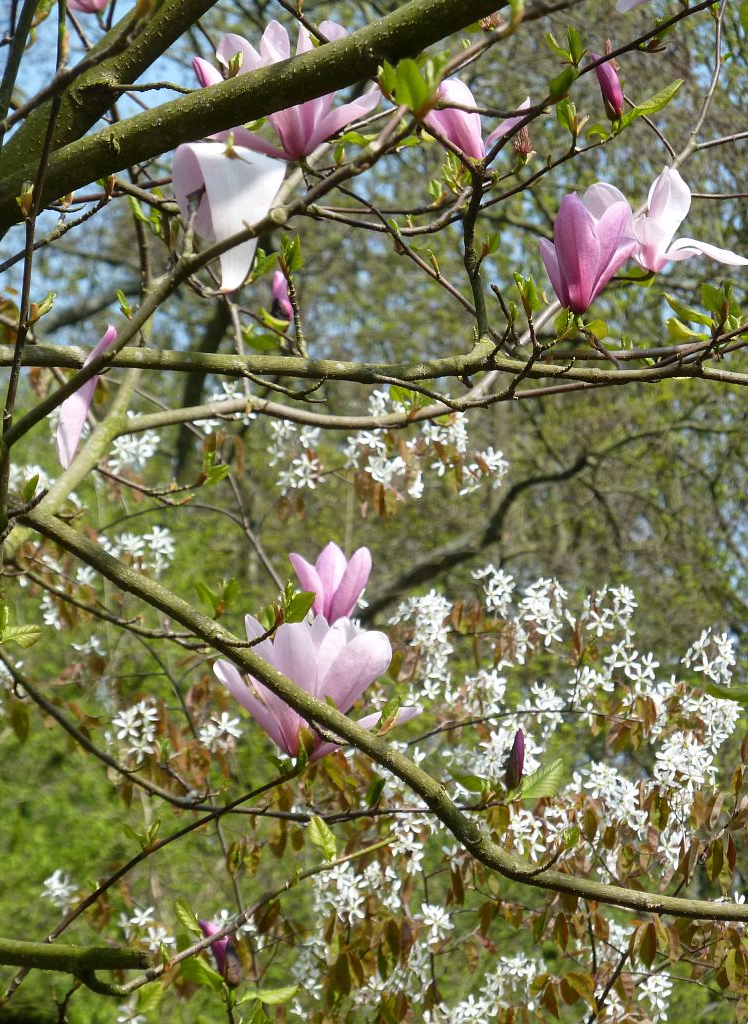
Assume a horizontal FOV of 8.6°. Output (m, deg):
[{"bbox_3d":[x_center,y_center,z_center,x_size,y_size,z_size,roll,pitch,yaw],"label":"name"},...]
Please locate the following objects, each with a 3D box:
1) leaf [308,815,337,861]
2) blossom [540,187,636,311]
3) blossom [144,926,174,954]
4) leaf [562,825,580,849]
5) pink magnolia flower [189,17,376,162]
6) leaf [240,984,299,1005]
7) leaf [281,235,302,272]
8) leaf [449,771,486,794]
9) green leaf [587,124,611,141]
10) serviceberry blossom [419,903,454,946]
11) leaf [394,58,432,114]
[{"bbox_3d":[-0.044,0.277,4.250,0.019,0.039,0.014,-15,0,0],"label":"leaf"},{"bbox_3d":[0.176,-0.217,4.150,0.078,0.105,0.076,0,-6,0],"label":"blossom"},{"bbox_3d":[-0.214,0.428,5.000,0.030,0.026,0.020,0,-5,0],"label":"blossom"},{"bbox_3d":[0.156,0.256,3.950,0.014,0.019,0.010,0,-5,0],"label":"leaf"},{"bbox_3d":[-0.072,-0.342,4.050,0.151,0.113,0.135,0,-5,0],"label":"pink magnolia flower"},{"bbox_3d":[-0.087,0.401,4.150,0.048,0.017,0.009,-13,-42,11],"label":"leaf"},{"bbox_3d":[-0.070,-0.220,4.250,0.017,0.032,0.015,0,-6,0],"label":"leaf"},{"bbox_3d":[0.077,0.221,4.100,0.030,0.015,0.007,25,-36,11],"label":"leaf"},{"bbox_3d":[0.186,-0.315,4.150,0.020,0.013,0.015,0,-6,0],"label":"green leaf"},{"bbox_3d":[0.062,0.413,5.000,0.036,0.044,0.025,0,-5,0],"label":"serviceberry blossom"},{"bbox_3d":[0.030,-0.328,3.850,0.029,0.043,0.018,0,-5,0],"label":"leaf"}]

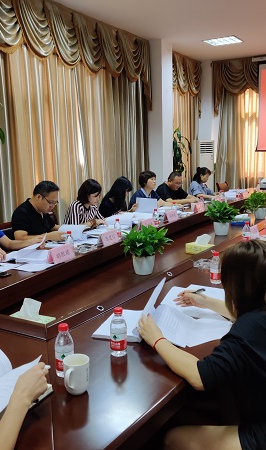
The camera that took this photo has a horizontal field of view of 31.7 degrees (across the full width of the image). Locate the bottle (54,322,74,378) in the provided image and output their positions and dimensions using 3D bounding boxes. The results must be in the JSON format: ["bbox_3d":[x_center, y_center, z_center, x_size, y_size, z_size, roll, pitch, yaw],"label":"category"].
[{"bbox_3d":[-0.237,0.430,1.618,0.064,0.179,0.064,-1,9,0],"label":"bottle"}]

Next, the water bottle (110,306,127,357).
[{"bbox_3d":[-0.054,0.402,1.772,0.064,0.179,0.064,-1,9,0],"label":"water bottle"}]

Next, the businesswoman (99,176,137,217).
[{"bbox_3d":[-0.121,0.084,4.985,0.780,1.170,0.500,1,10,18],"label":"businesswoman"}]

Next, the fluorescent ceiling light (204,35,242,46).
[{"bbox_3d":[1.647,-3.345,8.496,0.590,0.070,0.590,4,10,31],"label":"fluorescent ceiling light"}]

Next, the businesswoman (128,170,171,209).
[{"bbox_3d":[0.179,-0.026,5.470,0.750,1.200,0.520,4,11,29],"label":"businesswoman"}]

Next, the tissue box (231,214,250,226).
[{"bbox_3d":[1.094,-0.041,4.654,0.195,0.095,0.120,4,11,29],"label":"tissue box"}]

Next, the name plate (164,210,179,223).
[{"bbox_3d":[0.369,-0.084,4.543,0.070,0.100,0.205,4,12,31],"label":"name plate"}]

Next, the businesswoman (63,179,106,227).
[{"bbox_3d":[-0.461,0.187,4.615,0.700,1.270,0.500,4,10,31],"label":"businesswoman"}]

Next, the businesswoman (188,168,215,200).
[{"bbox_3d":[1.095,-0.265,7.294,0.690,1.260,0.480,4,10,31],"label":"businesswoman"}]

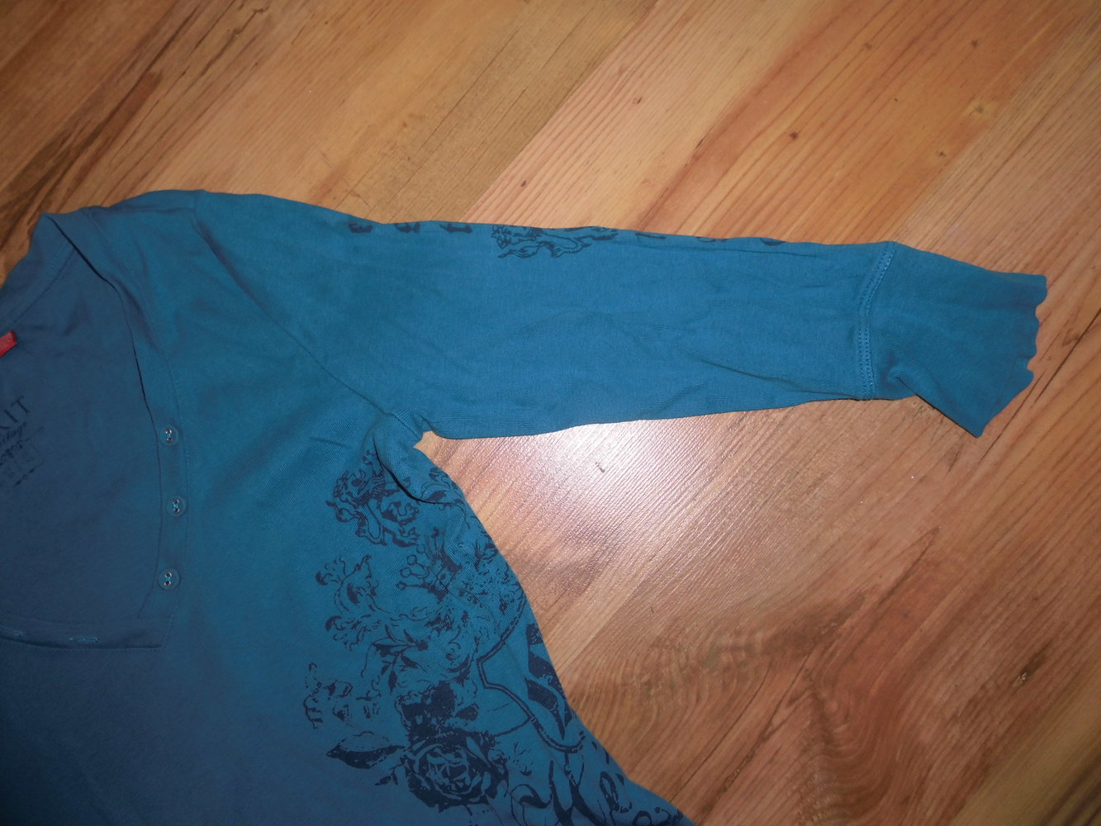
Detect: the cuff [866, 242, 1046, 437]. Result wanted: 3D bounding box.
[{"bbox_3d":[0.242,-0.044,0.502,0.107,0.016,0.106,13,87,1],"label":"cuff"}]

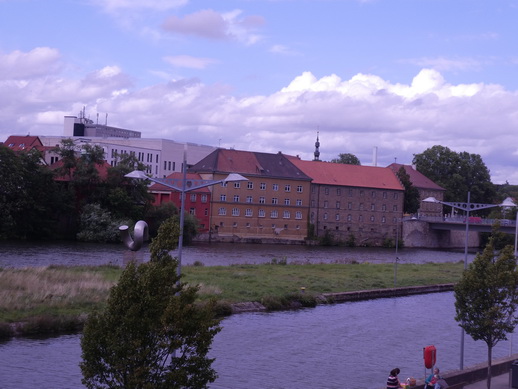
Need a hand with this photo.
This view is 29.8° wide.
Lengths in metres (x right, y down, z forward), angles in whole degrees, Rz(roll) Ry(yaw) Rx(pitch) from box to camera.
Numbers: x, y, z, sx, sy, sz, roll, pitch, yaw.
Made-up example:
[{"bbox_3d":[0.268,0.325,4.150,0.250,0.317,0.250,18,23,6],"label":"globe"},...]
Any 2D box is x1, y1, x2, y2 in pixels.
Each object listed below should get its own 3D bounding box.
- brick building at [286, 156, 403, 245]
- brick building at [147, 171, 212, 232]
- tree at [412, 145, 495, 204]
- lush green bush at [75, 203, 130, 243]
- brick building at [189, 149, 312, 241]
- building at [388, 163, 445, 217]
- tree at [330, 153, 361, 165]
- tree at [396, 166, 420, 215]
[{"bbox_3d":[23.240,2.710,259.600,32.750,21.160,11.600,4,-1,-35],"label":"brick building"},{"bbox_3d":[-18.470,1.800,228.380,11.110,13.490,10.200,4,-1,-36],"label":"brick building"},{"bbox_3d":[67.010,-5.170,335.240,28.920,24.100,24.000,3,-1,0],"label":"tree"},{"bbox_3d":[-31.510,5.640,195.900,10.470,8.060,9.000,3,-1,0],"label":"lush green bush"},{"bbox_3d":[-2.100,0.220,241.520,30.390,21.700,12.100,4,-1,-36],"label":"brick building"},{"bbox_3d":[44.390,-1.120,301.680,15.000,16.200,26.140,2,-2,43],"label":"building"},{"bbox_3d":[27.590,-3.210,312.150,11.860,20.520,12.000,3,-1,0],"label":"tree"},{"bbox_3d":[43.200,-0.730,283.110,7.560,14.830,8.000,3,-1,0],"label":"tree"}]

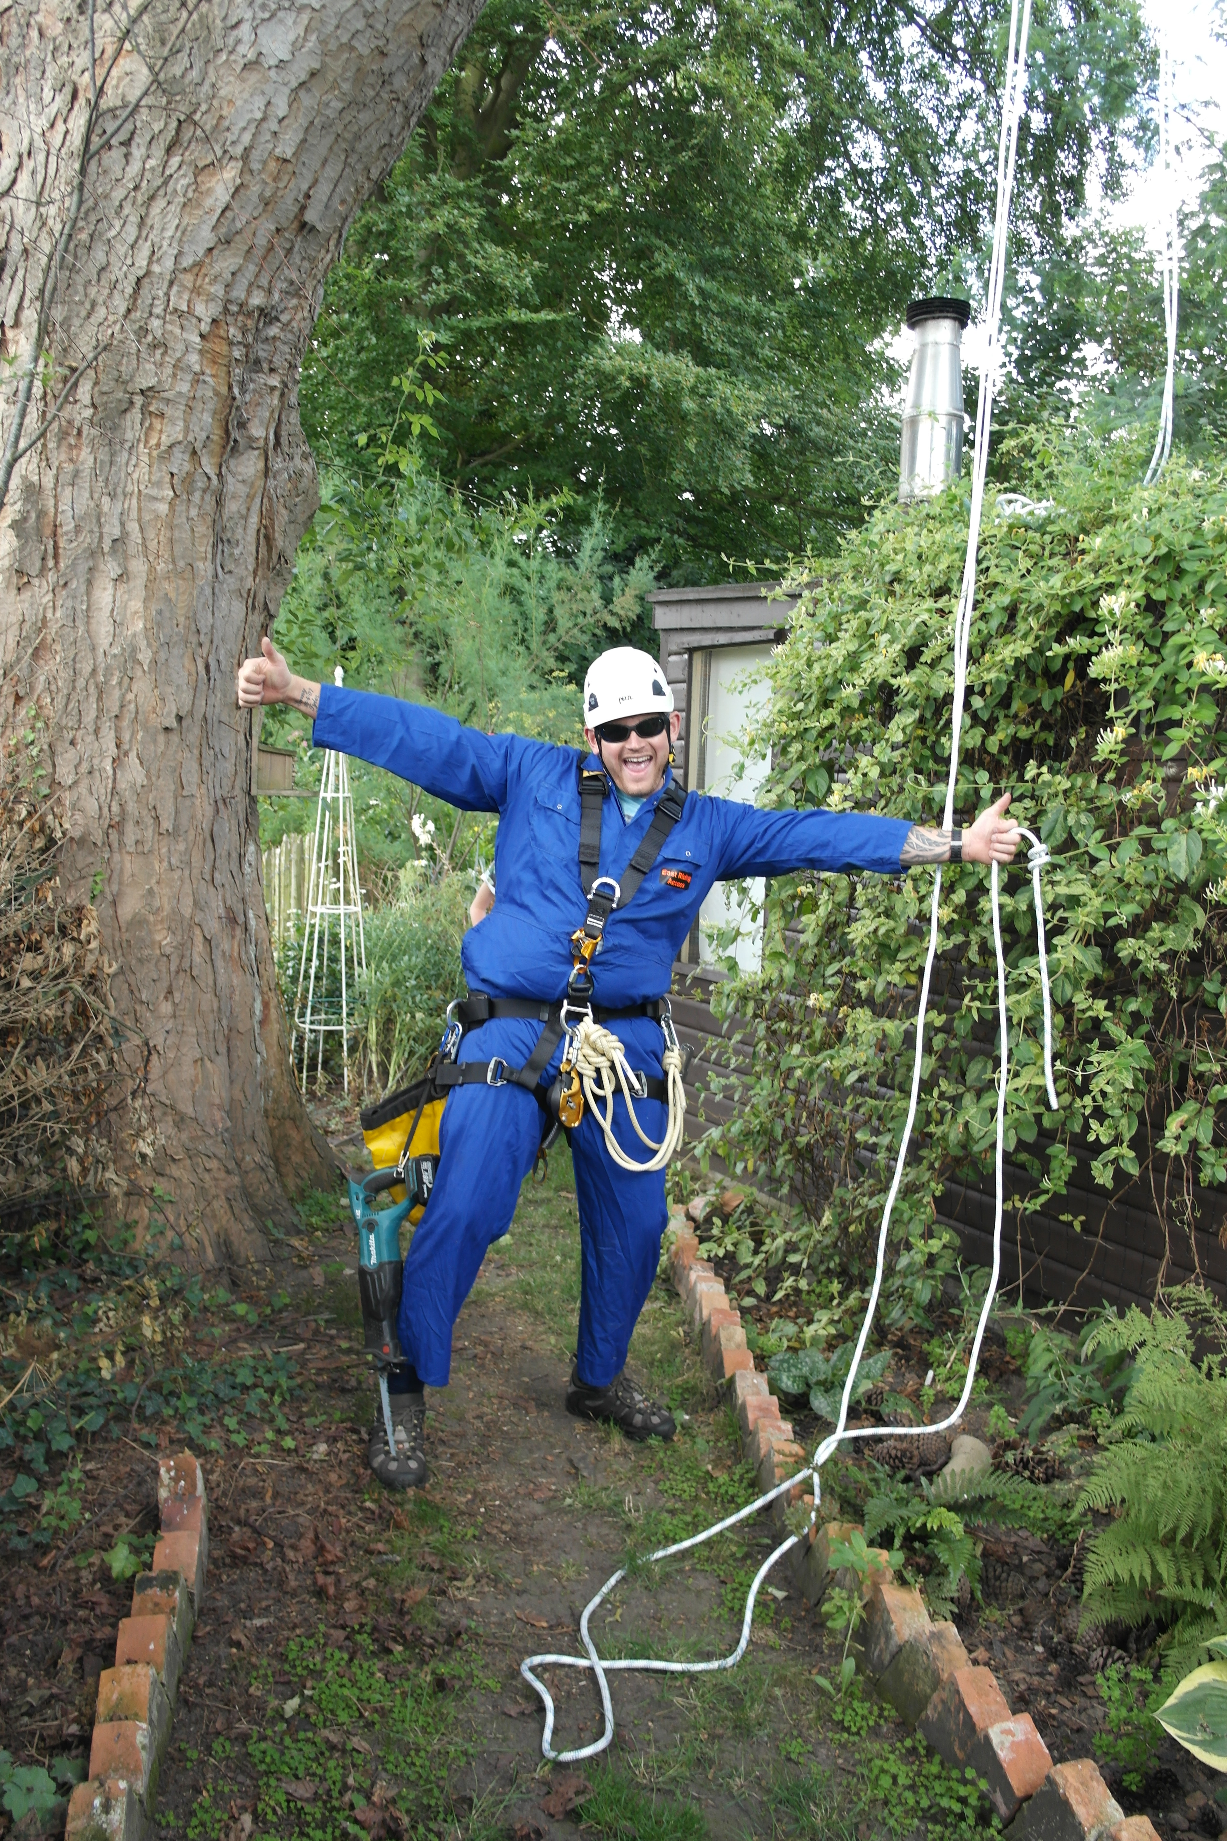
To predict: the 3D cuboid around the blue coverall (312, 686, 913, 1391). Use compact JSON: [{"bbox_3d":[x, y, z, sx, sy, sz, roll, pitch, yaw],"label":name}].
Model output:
[{"bbox_3d":[-0.021,0.243,3.321,1.320,1.460,0.520,2,5,0],"label":"blue coverall"}]

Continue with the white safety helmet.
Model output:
[{"bbox_3d":[0.034,-0.503,3.320,0.205,0.168,0.270,-9,8,4],"label":"white safety helmet"}]

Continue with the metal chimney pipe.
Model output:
[{"bbox_3d":[1.067,-1.705,5.100,0.210,0.740,0.210,2,5,0],"label":"metal chimney pipe"}]

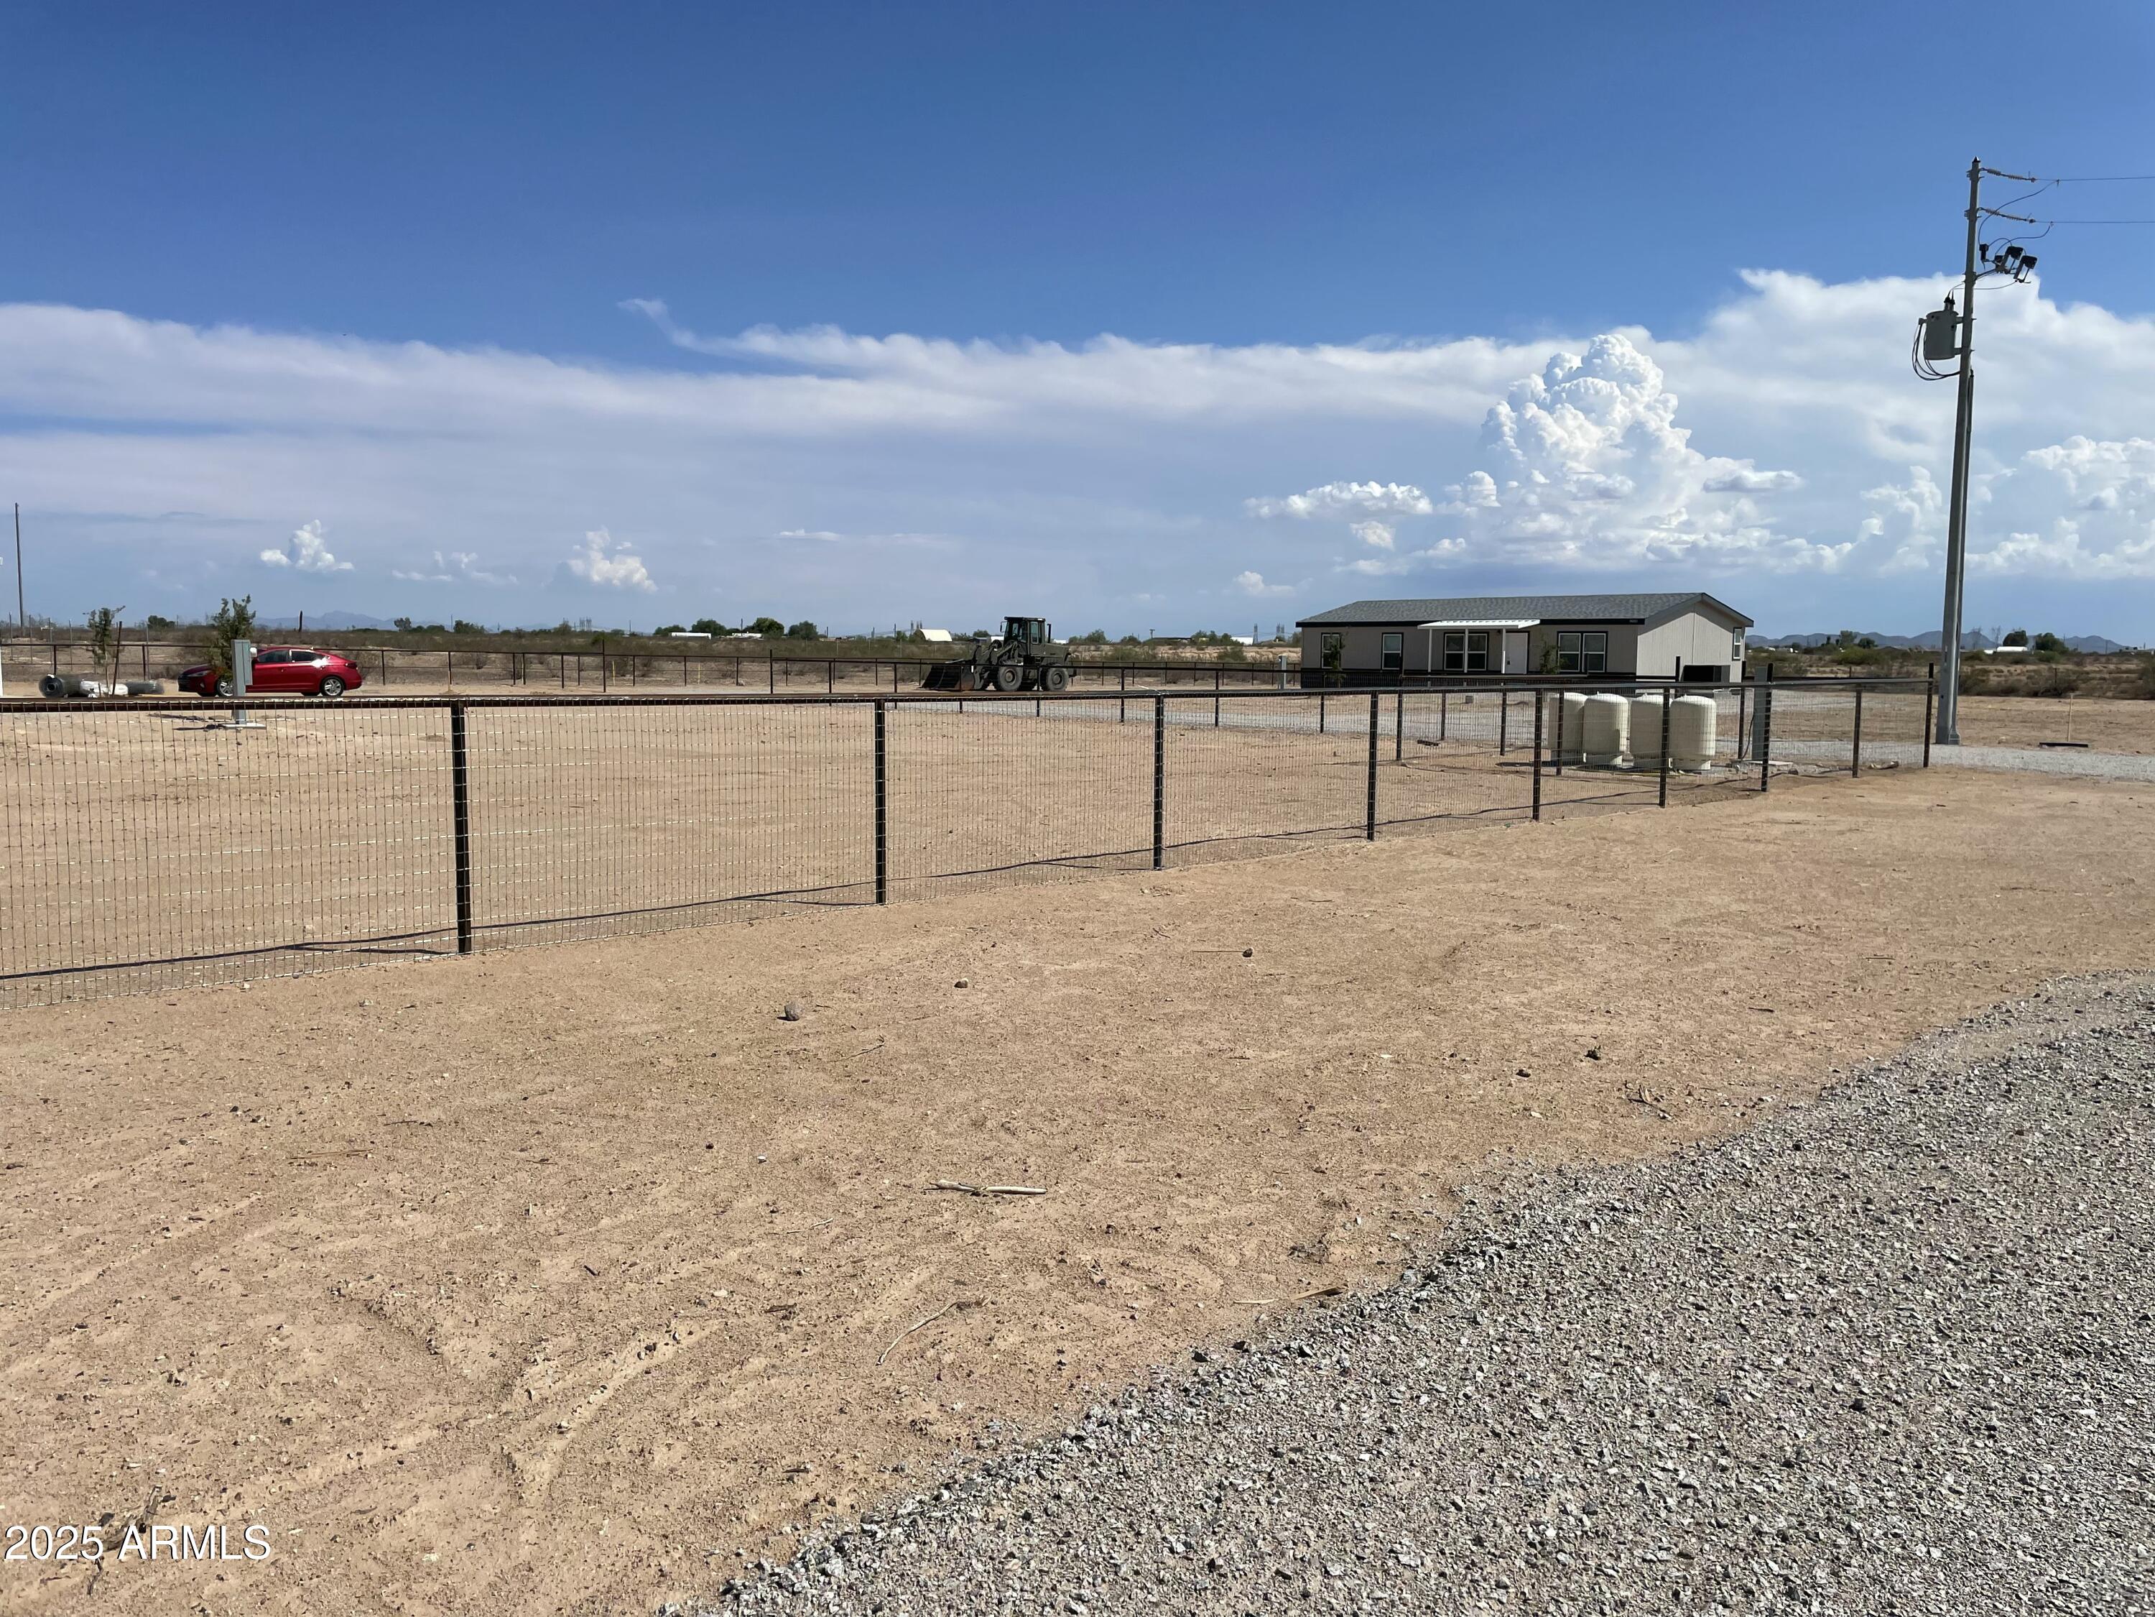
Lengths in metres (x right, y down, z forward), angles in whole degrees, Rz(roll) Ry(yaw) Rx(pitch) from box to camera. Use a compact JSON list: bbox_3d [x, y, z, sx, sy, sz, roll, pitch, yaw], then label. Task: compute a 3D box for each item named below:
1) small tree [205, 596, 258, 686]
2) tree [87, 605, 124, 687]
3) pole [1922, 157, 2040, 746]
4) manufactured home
[{"bbox_3d":[-18.130,-3.231,34.669,1.100,2.600,1.100,0,6,0],"label":"small tree"},{"bbox_3d":[-26.500,-4.272,44.077,1.000,2.440,1.000,0,6,0],"label":"tree"},{"bbox_3d":[18.257,-7.166,33.008,2.400,11.720,0.900,0,6,0],"label":"pole"},{"bbox_3d":[19.444,-7.373,72.229,8.760,3.970,17.770,-5,8,-41],"label":"manufactured home"}]

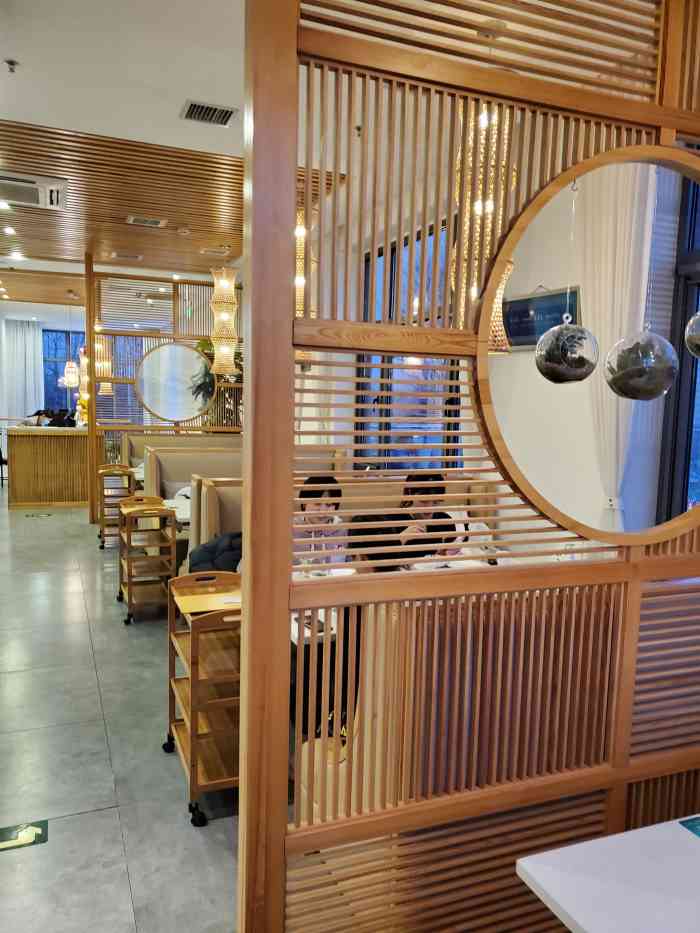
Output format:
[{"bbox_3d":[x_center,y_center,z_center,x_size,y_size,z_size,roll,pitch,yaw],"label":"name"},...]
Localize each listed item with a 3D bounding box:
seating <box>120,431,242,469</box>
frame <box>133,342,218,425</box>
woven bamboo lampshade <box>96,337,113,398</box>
[{"bbox_3d":[-1.895,0.164,8.574,1.680,1.130,0.650,-1,6,-23],"label":"seating"},{"bbox_3d":[-2.176,-1.049,8.852,1.020,1.020,0.080,-1,6,-23],"label":"frame"},{"bbox_3d":[-4.386,-1.816,12.600,0.290,1.100,0.290,-1,6,-23],"label":"woven bamboo lampshade"}]

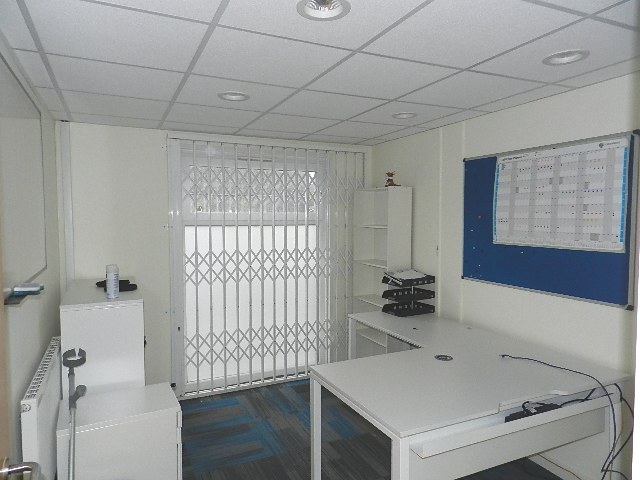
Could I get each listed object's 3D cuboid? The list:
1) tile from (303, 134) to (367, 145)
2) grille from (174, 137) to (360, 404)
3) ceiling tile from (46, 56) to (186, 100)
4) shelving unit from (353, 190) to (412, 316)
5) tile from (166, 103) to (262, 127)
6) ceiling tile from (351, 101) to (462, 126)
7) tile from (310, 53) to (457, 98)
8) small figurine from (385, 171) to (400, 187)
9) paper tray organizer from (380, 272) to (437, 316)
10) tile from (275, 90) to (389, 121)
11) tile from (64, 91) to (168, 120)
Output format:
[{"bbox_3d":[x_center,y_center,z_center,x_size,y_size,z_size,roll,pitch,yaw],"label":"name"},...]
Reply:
[{"bbox_3d":[0.130,-0.938,3.929,0.588,0.020,0.289,-2,4,-25],"label":"tile"},{"bbox_3d":[-0.378,0.229,3.870,1.850,2.160,0.070,-2,4,-25],"label":"grille"},{"bbox_3d":[-1.041,-0.827,2.209,0.588,0.020,0.588,-2,4,-25],"label":"ceiling tile"},{"bbox_3d":[0.572,0.422,3.978,0.245,1.782,0.605,-2,4,-25],"label":"shelving unit"},{"bbox_3d":[-0.759,-0.877,3.007,0.588,0.020,0.588,-2,4,-25],"label":"tile"},{"bbox_3d":[0.583,-0.882,2.983,0.588,0.020,0.588,-2,4,-25],"label":"ceiling tile"},{"bbox_3d":[0.300,-0.832,2.184,0.588,0.020,0.588,-2,4,-25],"label":"tile"},{"bbox_3d":[0.633,-0.526,3.694,0.130,0.143,0.090,-2,4,-25],"label":"small figurine"},{"bbox_3d":[0.732,0.444,3.526,0.335,0.310,0.250,-2,4,-25],"label":"paper tray organizer"},{"bbox_3d":[0.041,-0.864,2.725,0.588,0.020,0.588,-2,4,-25],"label":"tile"},{"bbox_3d":[-1.300,-0.858,2.749,0.588,0.020,0.588,-2,4,-25],"label":"tile"}]

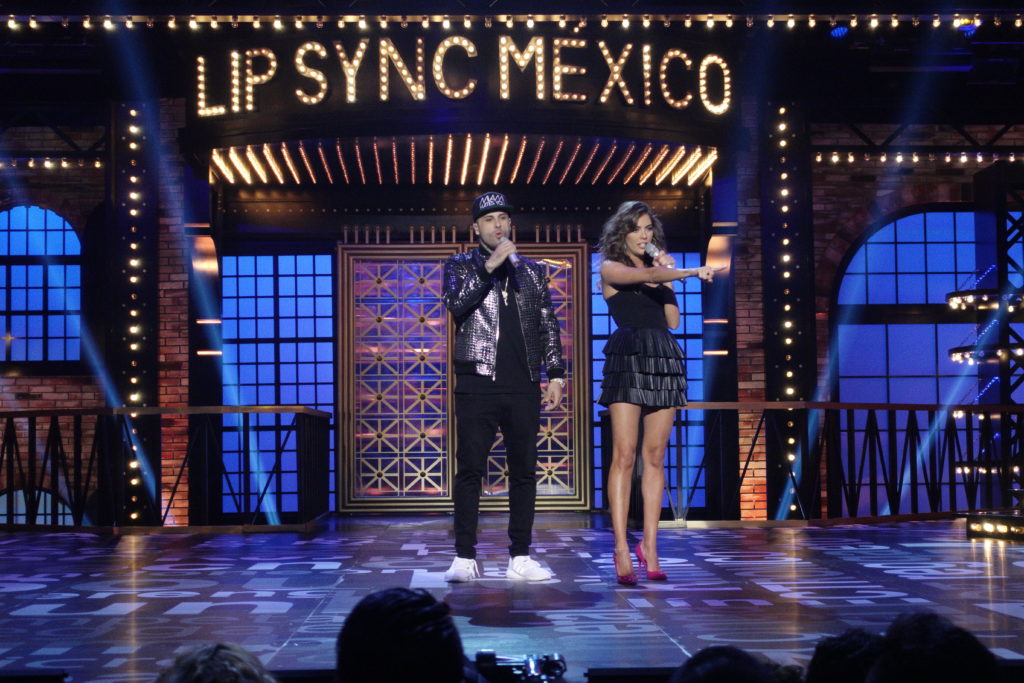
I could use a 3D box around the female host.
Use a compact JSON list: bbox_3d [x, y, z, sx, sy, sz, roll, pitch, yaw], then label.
[{"bbox_3d":[0.672,0.213,9.200,0.480,1.750,0.560,1,-3,-32],"label":"female host"}]

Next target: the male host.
[{"bbox_3d":[-0.044,0.199,9.340,0.570,1.810,0.430,0,-3,-15],"label":"male host"}]

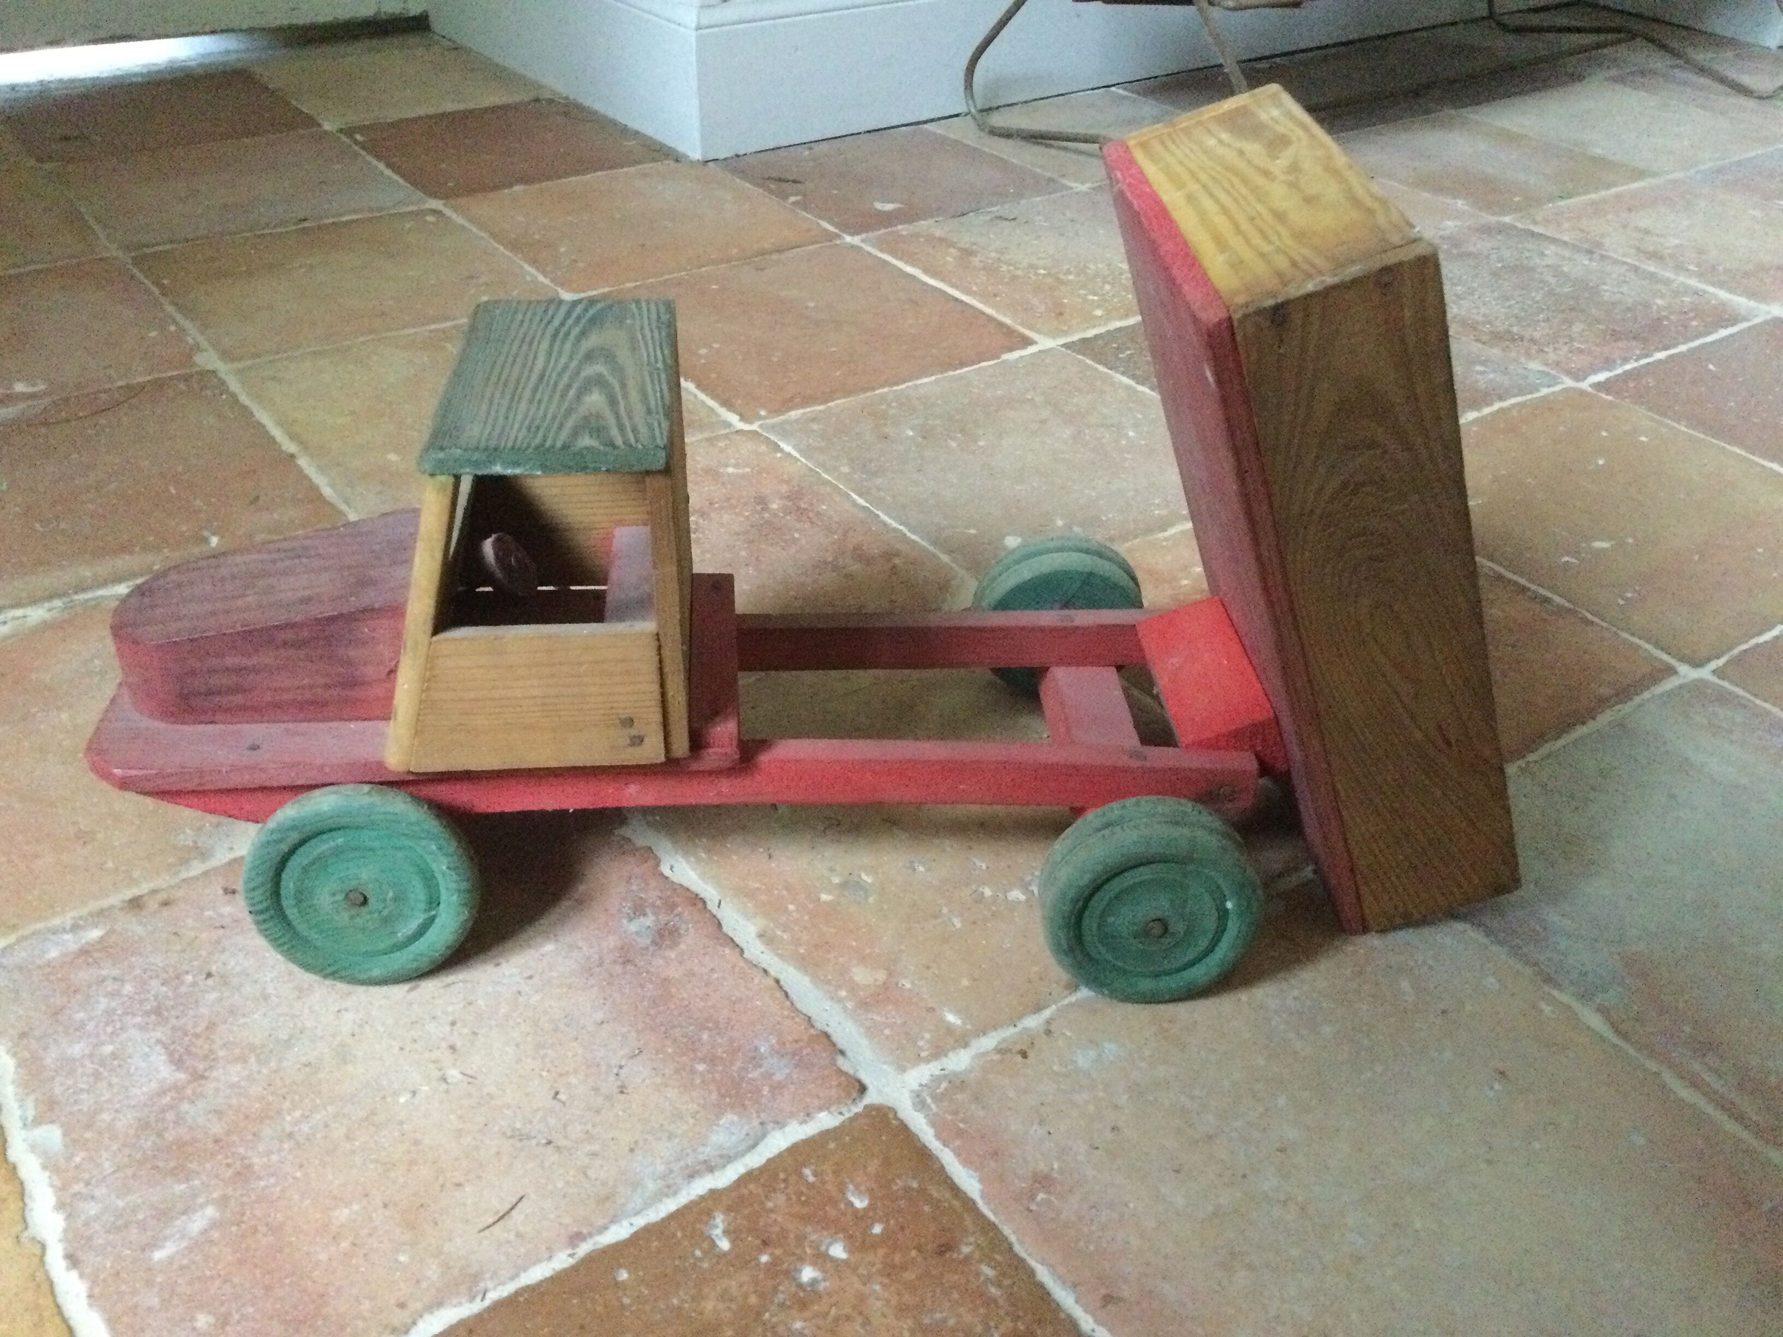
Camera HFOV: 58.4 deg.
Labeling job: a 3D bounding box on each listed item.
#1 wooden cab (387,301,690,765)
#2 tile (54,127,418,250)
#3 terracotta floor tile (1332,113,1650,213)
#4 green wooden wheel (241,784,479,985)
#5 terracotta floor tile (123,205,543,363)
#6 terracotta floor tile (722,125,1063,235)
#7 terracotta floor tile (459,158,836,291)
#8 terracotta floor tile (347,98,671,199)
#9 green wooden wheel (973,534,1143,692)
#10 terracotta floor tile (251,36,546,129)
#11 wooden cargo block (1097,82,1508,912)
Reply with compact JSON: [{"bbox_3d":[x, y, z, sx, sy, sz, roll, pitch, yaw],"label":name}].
[{"bbox_3d":[-0.109,-0.045,0.499,0.090,0.105,0.110,-1,34,-5],"label":"wooden cab"},{"bbox_3d":[-0.477,-0.344,1.170,0.206,0.018,0.206,-20,40,-30],"label":"tile"},{"bbox_3d":[0.474,-0.406,1.307,0.206,0.018,0.206,-20,40,-30],"label":"terracotta floor tile"},{"bbox_3d":[-0.163,0.067,0.491,0.069,0.069,0.020,-2,34,-5],"label":"green wooden wheel"},{"bbox_3d":[-0.352,-0.244,1.025,0.206,0.018,0.206,-20,40,-30],"label":"terracotta floor tile"},{"bbox_3d":[-0.001,-0.374,1.238,0.206,0.018,0.206,-20,40,-30],"label":"terracotta floor tile"},{"bbox_3d":[-0.176,-0.308,1.130,0.206,0.018,0.206,-20,40,-30],"label":"terracotta floor tile"},{"bbox_3d":[-0.301,-0.409,1.276,0.206,0.018,0.206,-20,40,-30],"label":"terracotta floor tile"},{"bbox_3d":[0.066,-0.019,0.634,0.066,0.066,0.027,-2,34,-5],"label":"green wooden wheel"},{"bbox_3d":[-0.426,-0.510,1.420,0.206,0.018,0.206,-20,40,-30],"label":"terracotta floor tile"},{"bbox_3d":[0.139,-0.052,0.529,0.056,0.226,0.157,-17,34,6],"label":"wooden cargo block"}]

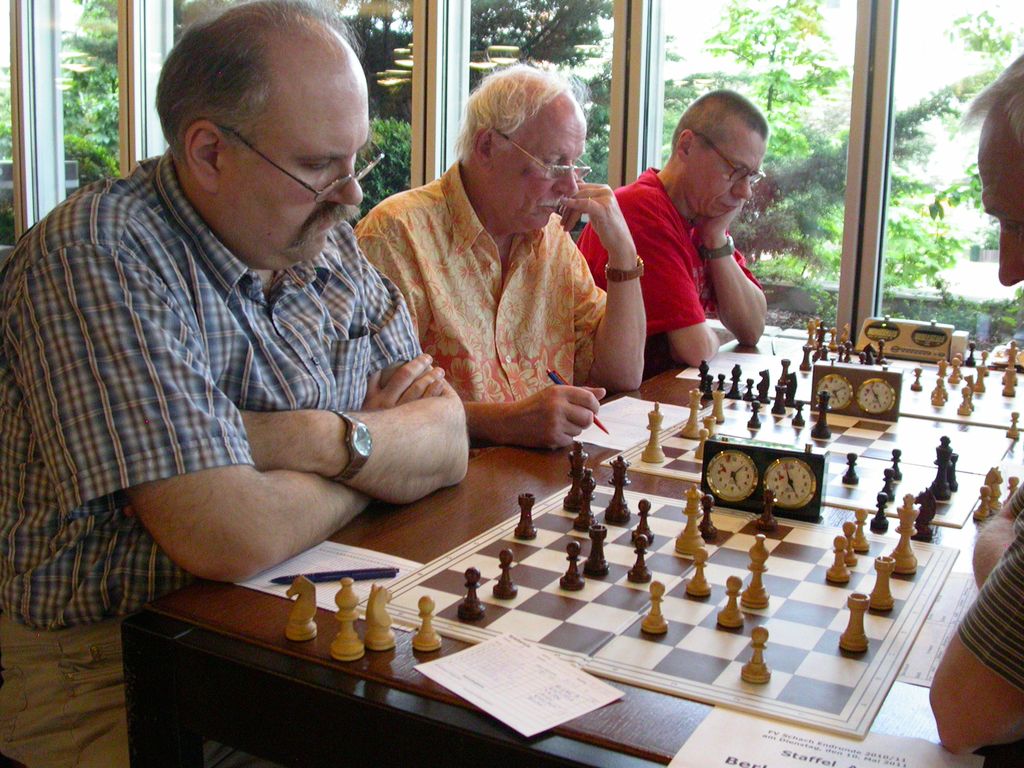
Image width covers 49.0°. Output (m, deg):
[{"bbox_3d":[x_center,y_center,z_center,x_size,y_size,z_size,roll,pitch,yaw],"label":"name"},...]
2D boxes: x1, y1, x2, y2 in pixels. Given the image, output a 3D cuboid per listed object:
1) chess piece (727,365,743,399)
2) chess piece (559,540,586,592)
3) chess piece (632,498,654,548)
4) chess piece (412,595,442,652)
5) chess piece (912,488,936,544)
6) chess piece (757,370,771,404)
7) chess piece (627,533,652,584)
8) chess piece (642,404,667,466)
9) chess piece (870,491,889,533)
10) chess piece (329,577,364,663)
[{"bbox_3d":[0.401,-0.002,2.027,0.029,0.069,0.029,7,14,29],"label":"chess piece"},{"bbox_3d":[0.063,0.186,1.159,0.025,0.048,0.025,1,12,3],"label":"chess piece"},{"bbox_3d":[0.148,0.153,1.252,0.025,0.050,0.025,1,12,0],"label":"chess piece"},{"bbox_3d":[-0.076,0.213,1.011,0.026,0.049,0.026,1,12,0],"label":"chess piece"},{"bbox_3d":[0.498,0.157,1.353,0.030,0.063,0.026,4,12,17],"label":"chess piece"},{"bbox_3d":[0.452,0.004,2.022,0.030,0.060,0.028,4,12,17],"label":"chess piece"},{"bbox_3d":[0.134,0.179,1.163,0.026,0.049,0.026,1,12,0],"label":"chess piece"},{"bbox_3d":[0.205,0.068,1.611,0.033,0.086,0.033,1,12,0],"label":"chess piece"},{"bbox_3d":[0.440,0.151,1.339,0.026,0.048,0.026,7,14,29],"label":"chess piece"},{"bbox_3d":[-0.148,0.208,1.005,0.029,0.074,0.029,1,12,0],"label":"chess piece"}]

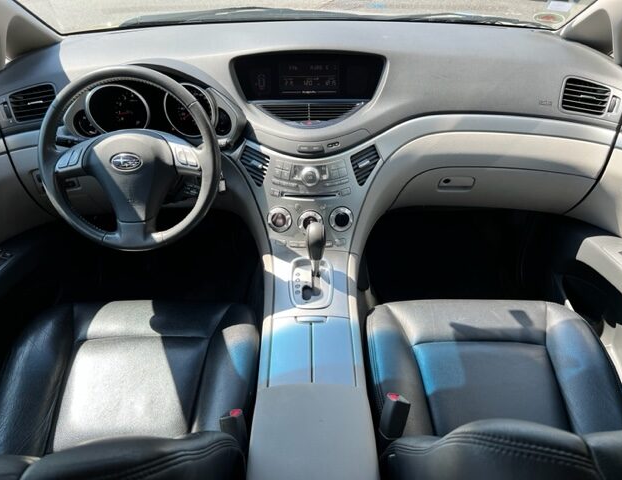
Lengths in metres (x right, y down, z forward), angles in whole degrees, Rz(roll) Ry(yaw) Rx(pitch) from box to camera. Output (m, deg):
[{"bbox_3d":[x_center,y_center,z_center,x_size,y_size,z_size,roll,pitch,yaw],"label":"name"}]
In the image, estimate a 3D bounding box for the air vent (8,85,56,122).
[{"bbox_3d":[-0.624,-0.308,1.080,0.088,0.075,0.030,-14,29,-18],"label":"air vent"}]

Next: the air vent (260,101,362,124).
[{"bbox_3d":[-0.001,-0.300,1.130,0.235,0.053,0.030,-1,15,0],"label":"air vent"}]

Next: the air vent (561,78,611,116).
[{"bbox_3d":[0.617,-0.322,1.080,0.090,0.075,0.030,12,29,18],"label":"air vent"}]

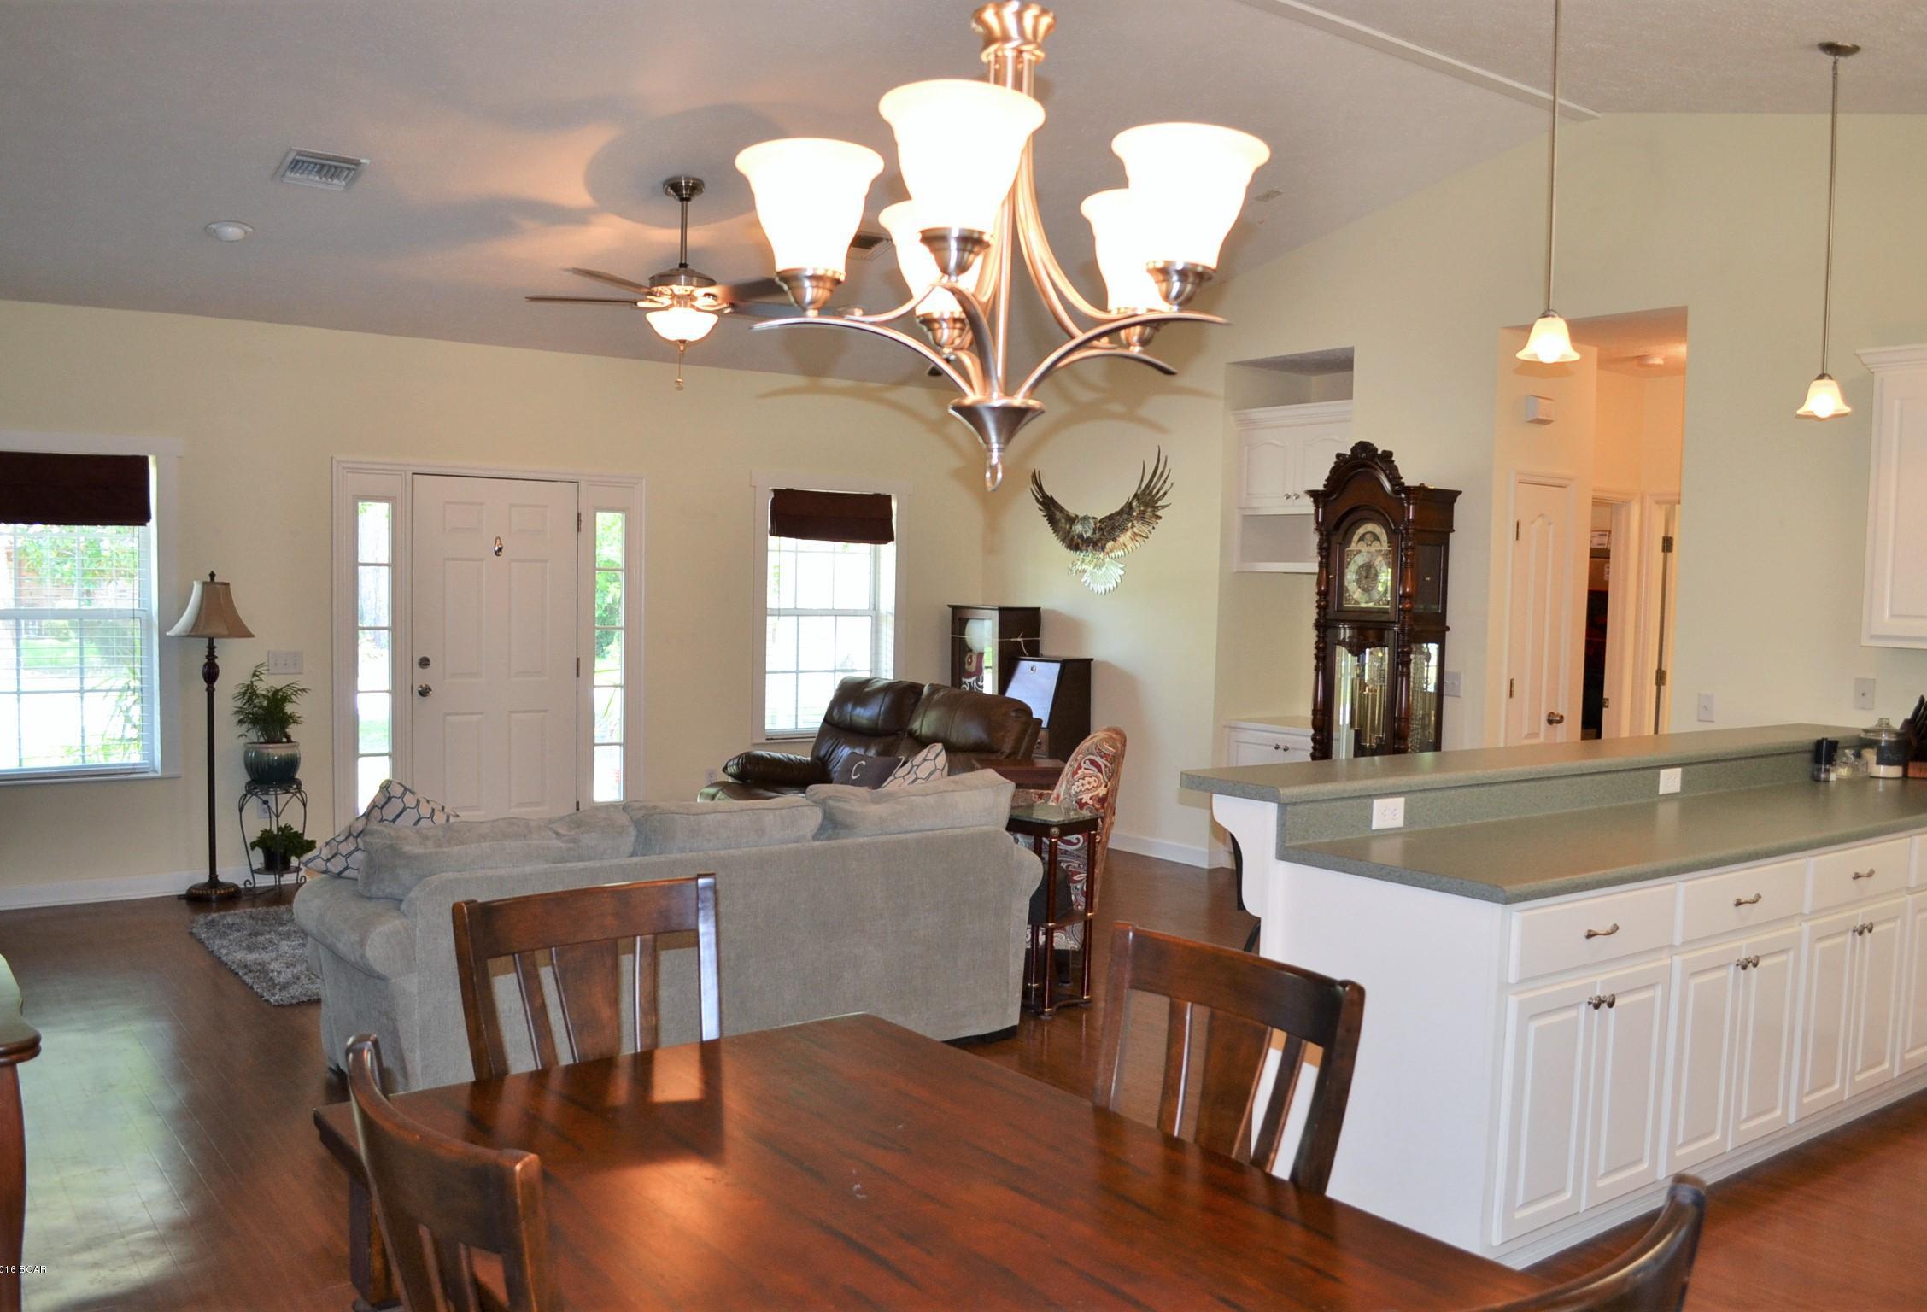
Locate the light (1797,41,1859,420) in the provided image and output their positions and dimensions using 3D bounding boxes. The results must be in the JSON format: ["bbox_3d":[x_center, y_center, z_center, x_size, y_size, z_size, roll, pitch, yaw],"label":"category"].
[{"bbox_3d":[2.730,-1.344,4.650,0.165,1.221,0.165,-1,4,-34],"label":"light"}]

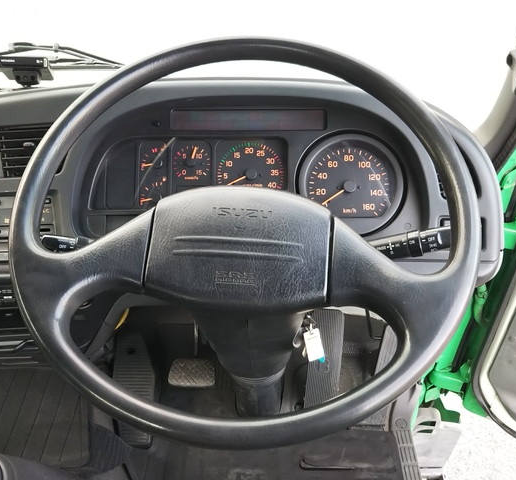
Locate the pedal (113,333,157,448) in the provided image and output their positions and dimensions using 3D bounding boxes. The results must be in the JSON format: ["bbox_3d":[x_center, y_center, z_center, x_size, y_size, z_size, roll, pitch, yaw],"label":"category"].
[{"bbox_3d":[-0.236,0.282,1.060,0.077,0.035,0.215,-3,81,0],"label":"pedal"}]

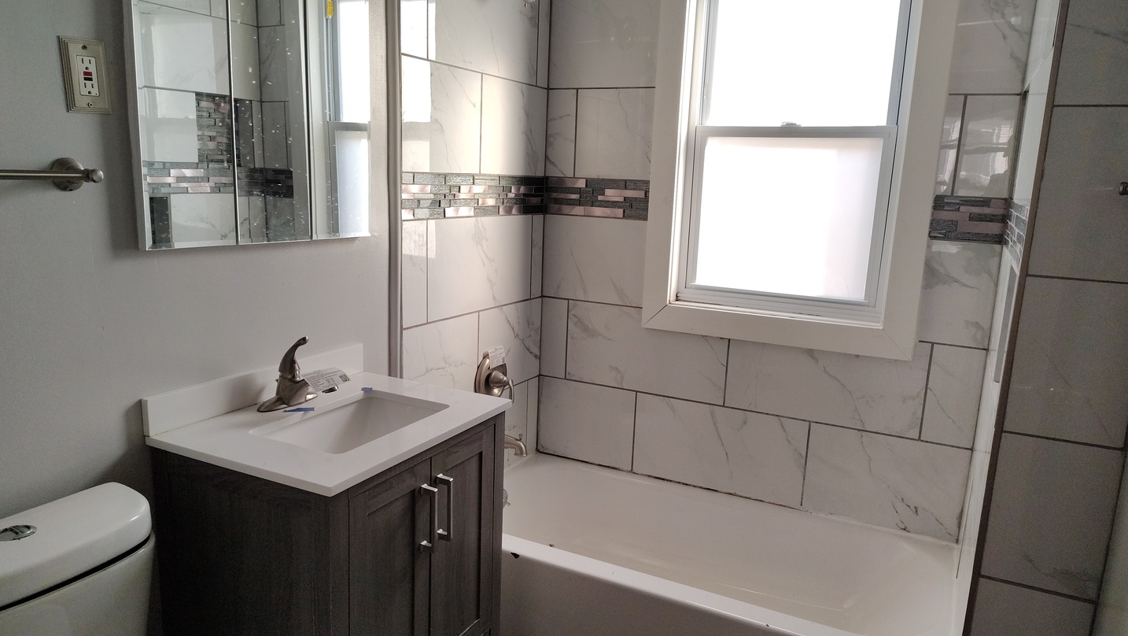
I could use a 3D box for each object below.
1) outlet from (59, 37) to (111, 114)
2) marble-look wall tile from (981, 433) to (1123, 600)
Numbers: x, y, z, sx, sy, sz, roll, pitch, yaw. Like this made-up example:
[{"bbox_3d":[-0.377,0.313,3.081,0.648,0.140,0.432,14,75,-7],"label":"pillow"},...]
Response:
[{"bbox_3d":[-0.835,-0.422,1.369,0.012,0.126,0.079,7,12,27],"label":"outlet"},{"bbox_3d":[0.935,0.380,1.510,0.191,0.306,0.010,8,13,26],"label":"marble-look wall tile"}]

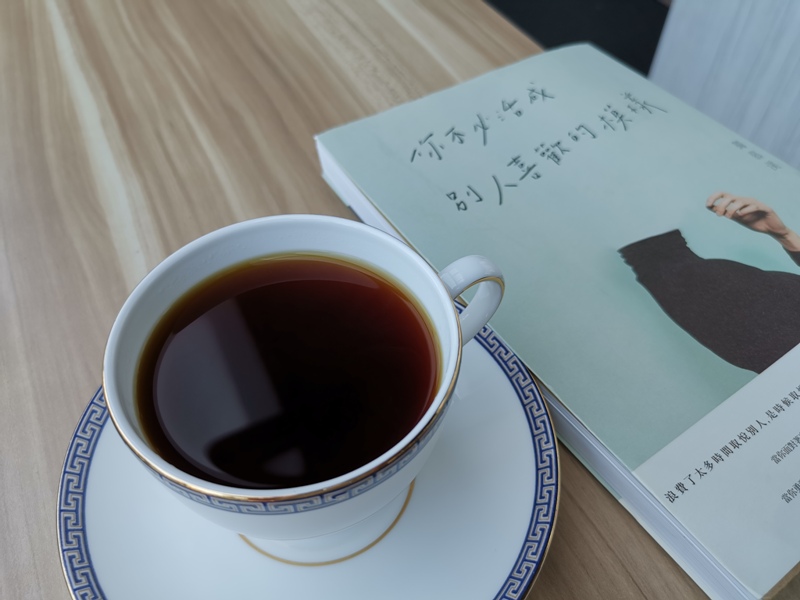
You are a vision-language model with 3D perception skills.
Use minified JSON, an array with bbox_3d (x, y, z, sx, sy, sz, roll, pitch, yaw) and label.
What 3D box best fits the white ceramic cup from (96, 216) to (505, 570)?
[{"bbox_3d":[-0.015,0.024,0.155,0.090,0.063,0.072,-20,53,-16],"label":"white ceramic cup"}]

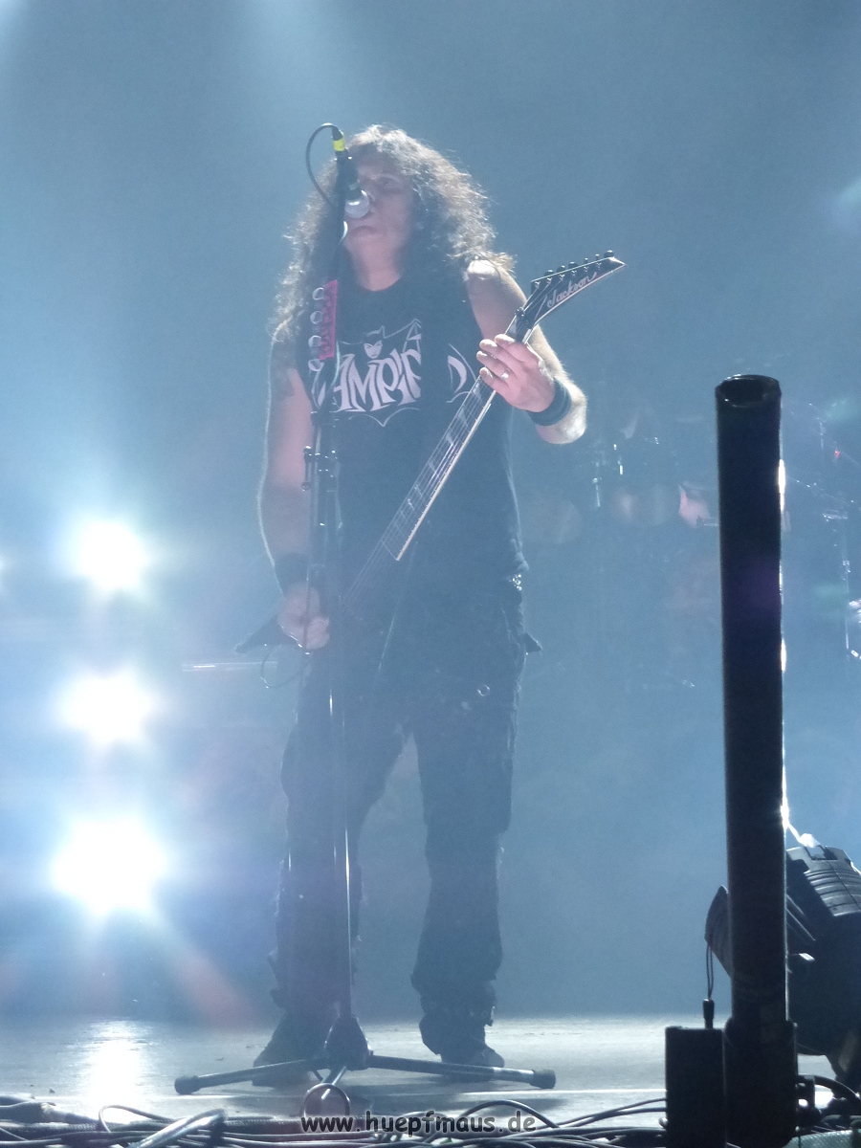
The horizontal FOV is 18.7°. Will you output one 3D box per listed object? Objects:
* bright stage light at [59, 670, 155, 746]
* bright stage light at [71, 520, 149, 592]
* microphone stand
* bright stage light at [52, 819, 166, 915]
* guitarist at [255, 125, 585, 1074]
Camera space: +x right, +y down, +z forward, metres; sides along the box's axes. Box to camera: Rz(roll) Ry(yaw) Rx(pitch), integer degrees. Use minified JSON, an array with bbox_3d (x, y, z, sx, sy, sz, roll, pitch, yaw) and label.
[{"bbox_3d":[-1.051,0.438,8.530,0.290,0.260,0.220,-1,-8,0],"label":"bright stage light"},{"bbox_3d":[-1.054,-0.058,8.603,0.260,0.250,0.220,-1,-8,0],"label":"bright stage light"},{"bbox_3d":[-0.122,0.069,4.316,0.630,1.550,0.560,-1,-8,0],"label":"microphone stand"},{"bbox_3d":[-1.036,0.946,8.455,0.330,0.290,0.240,-1,-8,0],"label":"bright stage light"},{"bbox_3d":[-0.022,0.046,4.795,0.600,1.754,0.480,-3,-9,14],"label":"guitarist"}]

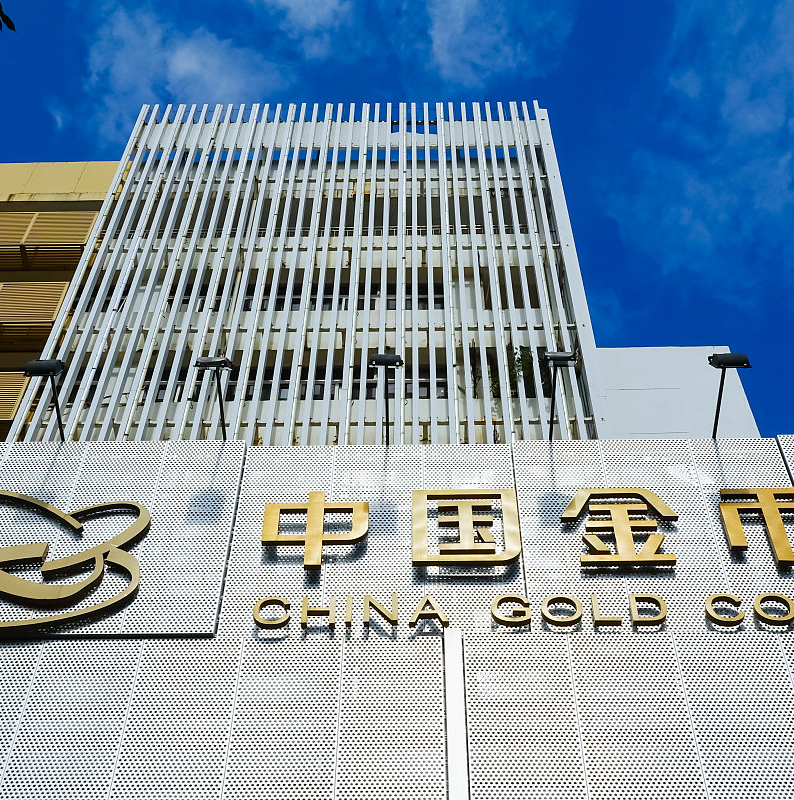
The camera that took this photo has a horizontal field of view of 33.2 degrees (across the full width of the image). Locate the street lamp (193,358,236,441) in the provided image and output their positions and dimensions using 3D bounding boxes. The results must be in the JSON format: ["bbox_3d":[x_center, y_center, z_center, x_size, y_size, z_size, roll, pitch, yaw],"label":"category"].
[{"bbox_3d":[-2.172,0.014,16.109,0.479,0.295,1.100,0,-55,1],"label":"street lamp"}]

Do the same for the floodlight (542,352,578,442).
[{"bbox_3d":[1.936,-0.011,16.035,0.440,0.409,1.100,0,-55,1],"label":"floodlight"}]

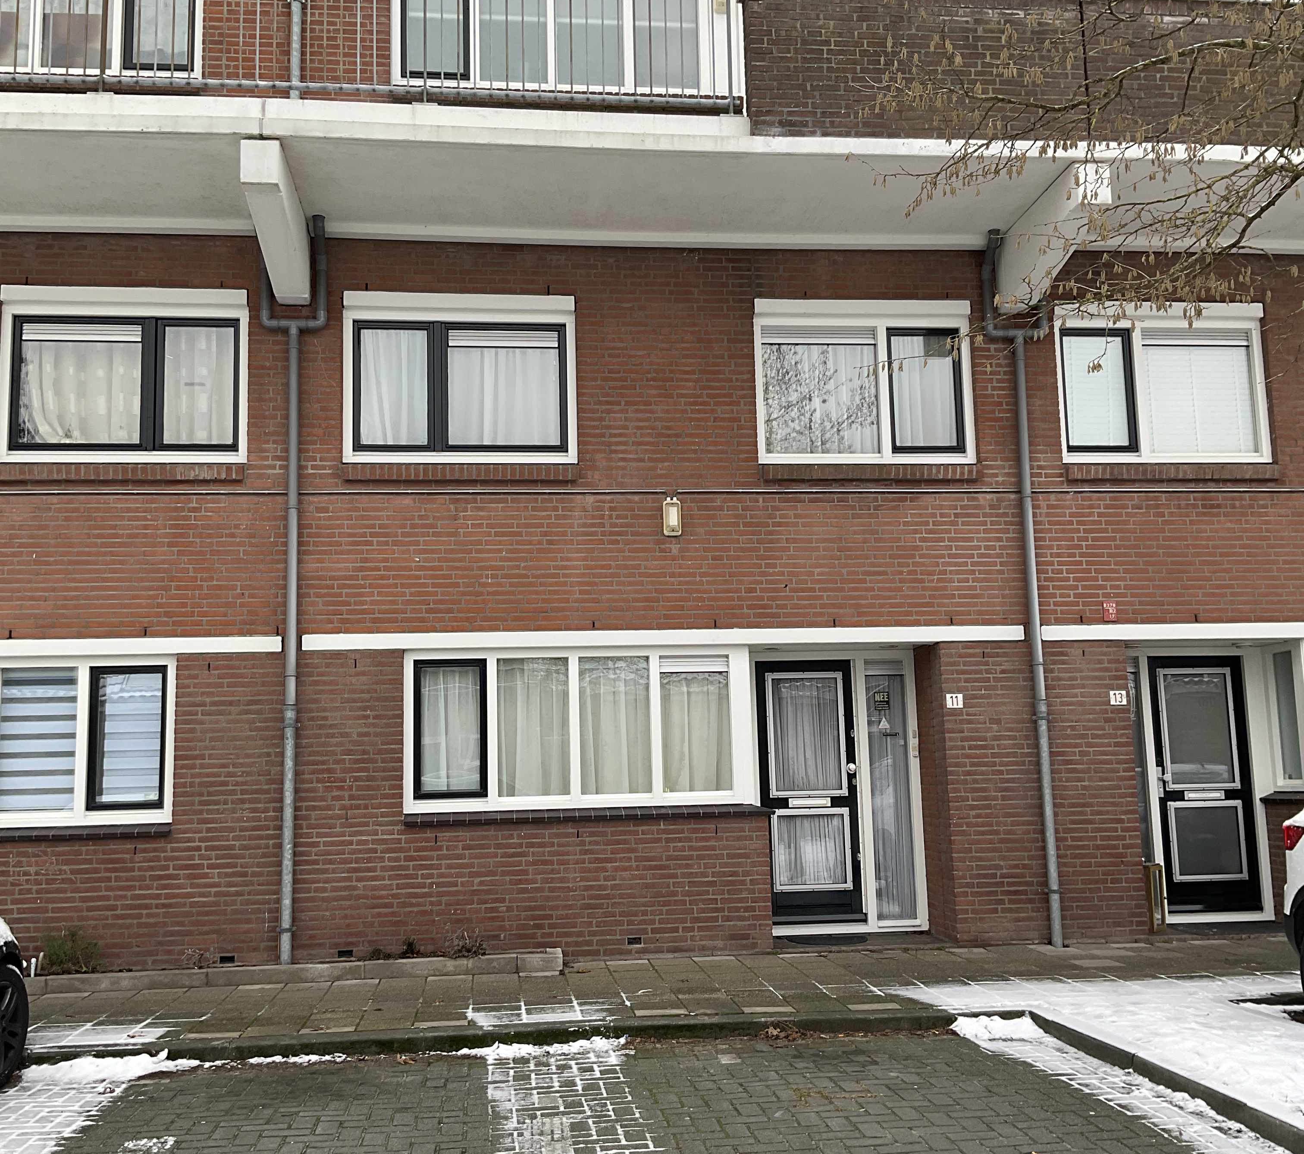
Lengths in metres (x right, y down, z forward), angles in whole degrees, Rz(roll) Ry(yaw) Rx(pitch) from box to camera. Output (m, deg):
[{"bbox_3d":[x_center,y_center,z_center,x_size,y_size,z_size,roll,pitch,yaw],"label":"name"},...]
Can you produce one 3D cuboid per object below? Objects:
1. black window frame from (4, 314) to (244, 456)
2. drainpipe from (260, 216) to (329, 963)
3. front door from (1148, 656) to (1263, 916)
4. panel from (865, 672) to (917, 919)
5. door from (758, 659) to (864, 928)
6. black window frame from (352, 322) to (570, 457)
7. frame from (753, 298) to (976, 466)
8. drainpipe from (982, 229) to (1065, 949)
[{"bbox_3d":[-3.768,-1.383,10.436,1.588,1.000,0.080,0,-9,-6],"label":"black window frame"},{"bbox_3d":[-2.531,0.002,10.150,0.476,5.236,0.290,0,-9,-6],"label":"drainpipe"},{"bbox_3d":[4.370,1.626,11.554,0.820,2.018,0.060,0,-9,-6],"label":"front door"},{"bbox_3d":[1.853,1.701,11.285,0.328,1.891,0.040,0,-9,-6],"label":"panel"},{"bbox_3d":[1.224,1.643,11.217,0.790,2.006,0.060,0,-9,-6],"label":"door"},{"bbox_3d":[-1.400,-1.387,10.688,1.559,0.982,0.080,0,-9,-6],"label":"black window frame"},{"bbox_3d":[1.610,-1.470,11.000,1.670,1.272,0.120,0,-9,-6],"label":"frame"},{"bbox_3d":[2.848,0.012,10.719,0.514,5.300,0.290,0,-9,-6],"label":"drainpipe"}]

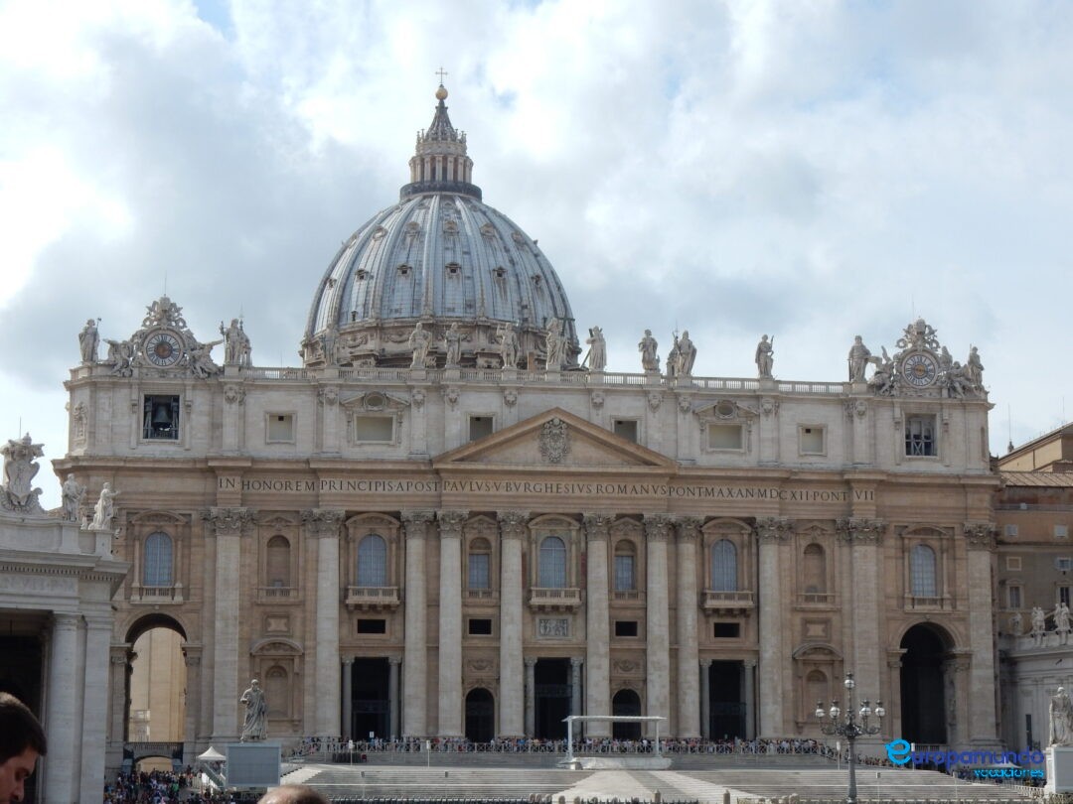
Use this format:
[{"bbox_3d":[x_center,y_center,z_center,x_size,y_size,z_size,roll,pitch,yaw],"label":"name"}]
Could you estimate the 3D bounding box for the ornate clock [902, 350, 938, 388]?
[{"bbox_3d":[48.740,-4.100,279.310,4.650,4.650,0.800,1,-10,-8],"label":"ornate clock"}]

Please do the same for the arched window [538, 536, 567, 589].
[{"bbox_3d":[2.010,19.890,269.990,3.450,6.900,0.600,1,-10,-8],"label":"arched window"}]

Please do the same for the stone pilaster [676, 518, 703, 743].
[{"bbox_3d":[19.051,28.179,274.935,3.200,27.840,3.100,1,-10,-9],"label":"stone pilaster"}]

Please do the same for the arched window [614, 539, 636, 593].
[{"bbox_3d":[10.870,20.100,269.020,2.720,6.330,0.700,1,-10,-9],"label":"arched window"}]

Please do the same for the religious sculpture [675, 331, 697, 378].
[{"bbox_3d":[18.650,-5.990,273.670,2.910,6.040,1.800,1,-10,-9],"label":"religious sculpture"}]

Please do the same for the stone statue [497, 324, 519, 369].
[{"bbox_3d":[-3.523,-6.984,273.816,2.474,5.795,1.800,1,-10,-8],"label":"stone statue"}]

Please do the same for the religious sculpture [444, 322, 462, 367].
[{"bbox_3d":[-10.374,-6.988,272.778,2.062,5.710,1.700,1,-10,-8],"label":"religious sculpture"}]

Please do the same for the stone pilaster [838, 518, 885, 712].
[{"bbox_3d":[39.920,28.180,270.820,6.070,27.550,2.000,1,-10,-9],"label":"stone pilaster"}]

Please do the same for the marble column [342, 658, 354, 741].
[{"bbox_3d":[-23.010,36.351,268.978,1.500,10.112,1.450,1,-10,-9],"label":"marble column"}]

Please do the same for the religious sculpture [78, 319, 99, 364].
[{"bbox_3d":[-54.010,-7.380,265.580,2.530,5.620,1.800,1,-10,-8],"label":"religious sculpture"}]

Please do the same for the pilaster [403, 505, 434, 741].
[{"bbox_3d":[-14.553,27.220,269.765,3.500,27.926,3.200,1,-10,-9],"label":"pilaster"}]

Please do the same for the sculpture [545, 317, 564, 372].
[{"bbox_3d":[2.334,-7.386,279.440,2.300,6.300,1.800,1,-10,-9],"label":"sculpture"}]

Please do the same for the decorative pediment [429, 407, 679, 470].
[{"bbox_3d":[2.287,4.627,273.901,30.300,7.600,3.000,1,-10,-9],"label":"decorative pediment"}]

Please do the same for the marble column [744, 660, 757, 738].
[{"bbox_3d":[26.920,37.397,276.723,1.500,10.405,1.450,1,-10,-9],"label":"marble column"}]

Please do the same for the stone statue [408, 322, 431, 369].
[{"bbox_3d":[-14.330,-6.900,270.190,2.850,5.960,1.900,1,-10,-8],"label":"stone statue"}]

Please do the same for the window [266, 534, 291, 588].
[{"bbox_3d":[-31.209,19.303,266.411,2.868,6.387,0.800,1,-10,-8],"label":"window"}]

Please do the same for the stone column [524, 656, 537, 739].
[{"bbox_3d":[-0.628,35.964,267.344,1.300,9.695,1.300,1,-10,-8],"label":"stone column"}]

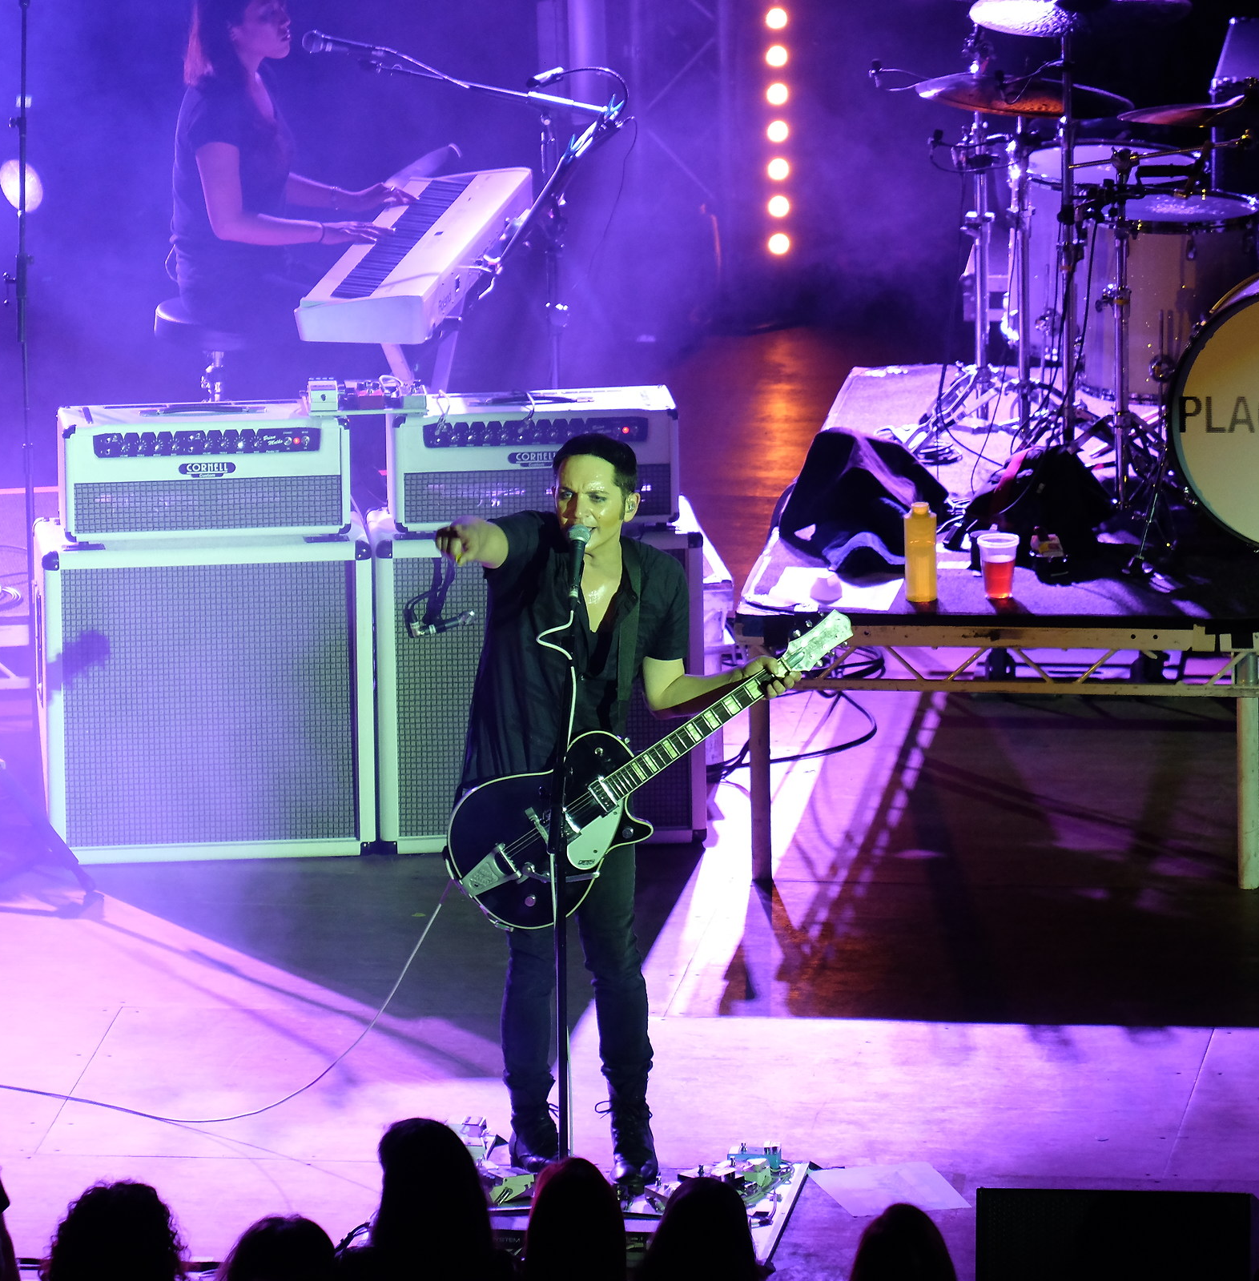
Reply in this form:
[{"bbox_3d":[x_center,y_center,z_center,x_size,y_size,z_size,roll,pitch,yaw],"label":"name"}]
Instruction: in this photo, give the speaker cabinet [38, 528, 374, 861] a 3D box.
[{"bbox_3d":[-0.977,0.100,37.163,0.754,0.745,0.355,-2,14,-4],"label":"speaker cabinet"}]

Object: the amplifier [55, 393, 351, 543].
[{"bbox_3d":[-0.985,-0.397,37.039,0.665,0.280,0.228,-2,14,-4],"label":"amplifier"}]

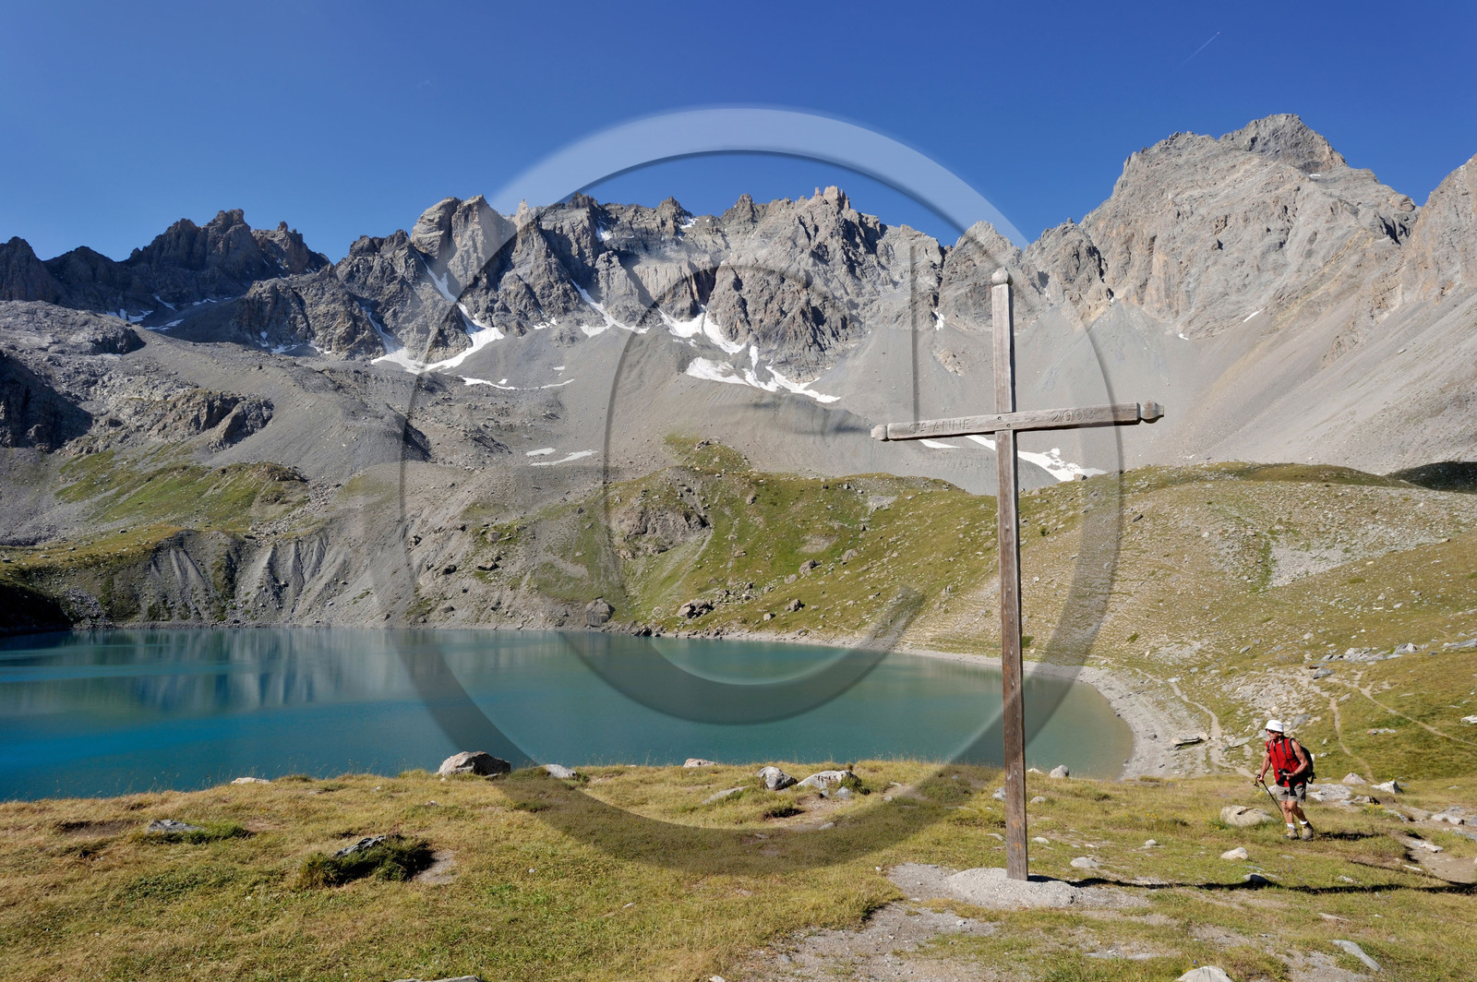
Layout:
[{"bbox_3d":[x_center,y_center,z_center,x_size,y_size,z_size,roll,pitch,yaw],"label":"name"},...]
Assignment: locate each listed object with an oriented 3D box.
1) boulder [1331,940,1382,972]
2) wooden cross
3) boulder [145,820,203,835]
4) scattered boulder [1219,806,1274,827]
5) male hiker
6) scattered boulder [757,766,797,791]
[{"bbox_3d":[4.223,3.178,5.602,0.200,0.110,0.420,-1,-5,17],"label":"boulder"},{"bbox_3d":[2.994,0.795,9.022,3.123,6.647,0.240,-2,-5,28],"label":"wooden cross"},{"bbox_3d":[-5.074,3.019,7.372,0.460,0.140,0.280,1,-5,-17],"label":"boulder"},{"bbox_3d":[8.007,5.117,12.915,0.760,0.260,0.500,-2,-5,22],"label":"scattered boulder"},{"bbox_3d":[7.998,4.210,11.988,0.520,1.700,0.580,2,-5,-20],"label":"male hiker"},{"bbox_3d":[0.519,3.852,11.015,0.500,0.300,0.400,0,-5,0],"label":"scattered boulder"}]

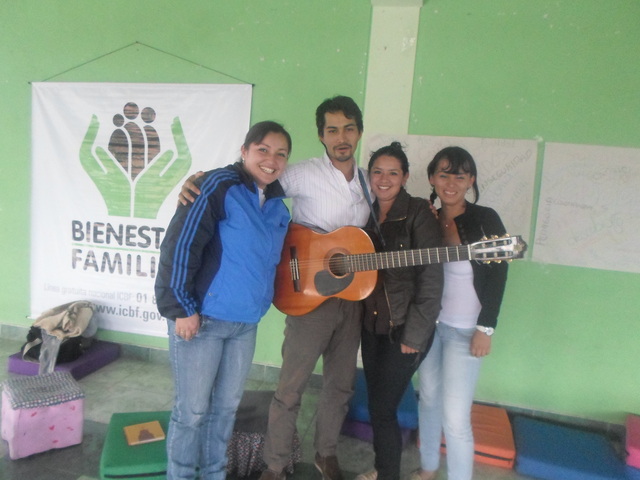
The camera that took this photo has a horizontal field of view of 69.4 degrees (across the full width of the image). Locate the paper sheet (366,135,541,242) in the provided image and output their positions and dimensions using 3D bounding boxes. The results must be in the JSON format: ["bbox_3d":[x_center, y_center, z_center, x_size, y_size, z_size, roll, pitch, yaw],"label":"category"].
[{"bbox_3d":[0.749,-0.276,2.803,1.010,0.690,0.020,5,6,13],"label":"paper sheet"}]

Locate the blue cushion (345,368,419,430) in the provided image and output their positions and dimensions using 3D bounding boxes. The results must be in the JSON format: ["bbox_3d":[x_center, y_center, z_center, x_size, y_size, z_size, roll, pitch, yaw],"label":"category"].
[{"bbox_3d":[0.334,0.927,2.726,0.480,0.090,0.520,5,6,13],"label":"blue cushion"}]

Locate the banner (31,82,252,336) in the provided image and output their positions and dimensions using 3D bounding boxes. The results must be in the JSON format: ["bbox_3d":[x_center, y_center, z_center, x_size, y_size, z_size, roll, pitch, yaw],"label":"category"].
[{"bbox_3d":[-1.365,-0.207,3.329,1.770,1.800,0.030,5,6,13],"label":"banner"}]

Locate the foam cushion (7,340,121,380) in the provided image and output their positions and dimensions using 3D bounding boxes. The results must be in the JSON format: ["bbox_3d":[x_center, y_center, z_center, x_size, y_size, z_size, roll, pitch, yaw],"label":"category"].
[{"bbox_3d":[-1.778,0.825,3.264,0.500,0.090,0.510,5,5,9],"label":"foam cushion"}]

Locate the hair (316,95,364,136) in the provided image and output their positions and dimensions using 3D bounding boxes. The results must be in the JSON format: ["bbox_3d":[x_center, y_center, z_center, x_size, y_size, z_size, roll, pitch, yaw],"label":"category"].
[{"bbox_3d":[0.074,-0.482,1.850,0.190,0.185,0.205,4,5,-3],"label":"hair"}]

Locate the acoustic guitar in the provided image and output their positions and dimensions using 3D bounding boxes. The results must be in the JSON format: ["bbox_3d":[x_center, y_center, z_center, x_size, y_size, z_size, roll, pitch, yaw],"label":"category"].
[{"bbox_3d":[0.236,0.080,1.718,1.000,0.370,0.100,-7,-3,21],"label":"acoustic guitar"}]

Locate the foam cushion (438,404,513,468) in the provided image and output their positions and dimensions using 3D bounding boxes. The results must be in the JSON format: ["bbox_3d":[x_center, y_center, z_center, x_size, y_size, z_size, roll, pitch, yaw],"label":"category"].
[{"bbox_3d":[0.816,1.057,2.595,0.465,0.090,0.540,5,4,17],"label":"foam cushion"}]

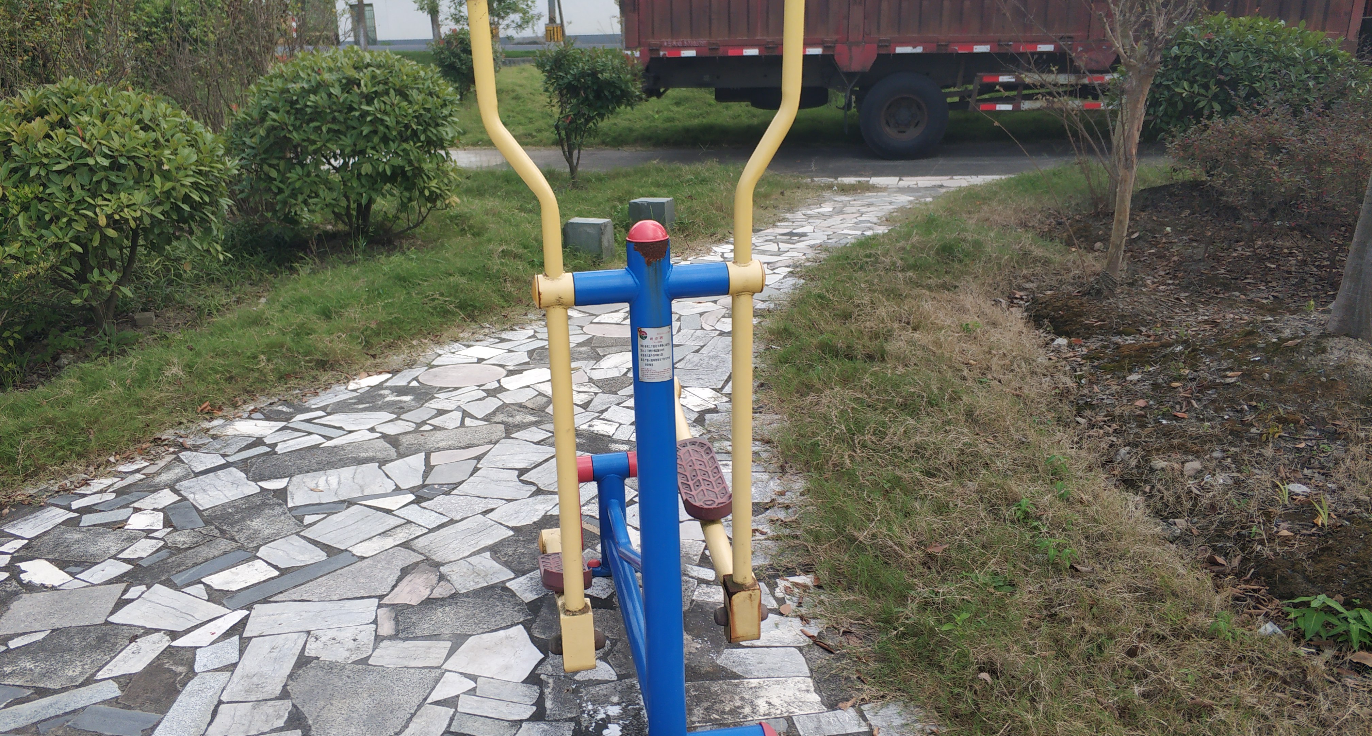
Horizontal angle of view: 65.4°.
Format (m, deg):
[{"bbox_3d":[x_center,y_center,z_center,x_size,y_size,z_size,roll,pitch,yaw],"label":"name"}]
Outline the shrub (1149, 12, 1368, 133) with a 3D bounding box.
[{"bbox_3d":[4.353,-2.071,8.310,1.900,1.263,1.700,8,21,26],"label":"shrub"}]

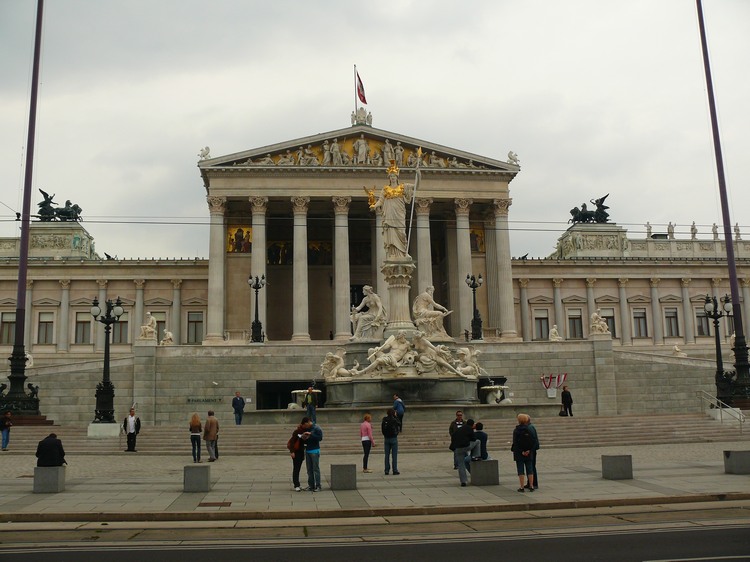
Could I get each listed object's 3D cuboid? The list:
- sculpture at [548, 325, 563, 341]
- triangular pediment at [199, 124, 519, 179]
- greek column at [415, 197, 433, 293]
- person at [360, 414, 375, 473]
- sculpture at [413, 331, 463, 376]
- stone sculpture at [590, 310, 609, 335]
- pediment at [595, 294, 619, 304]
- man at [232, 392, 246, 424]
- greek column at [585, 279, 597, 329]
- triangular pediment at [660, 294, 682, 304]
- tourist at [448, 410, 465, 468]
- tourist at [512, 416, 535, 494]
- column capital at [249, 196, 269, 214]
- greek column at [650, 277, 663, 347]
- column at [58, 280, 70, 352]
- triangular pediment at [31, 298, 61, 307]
[{"bbox_3d":[15.606,4.513,65.352,1.200,1.500,0.950,-2,-10,3],"label":"sculpture"},{"bbox_3d":[-1.098,-10.612,61.646,25.800,3.900,2.500,0,-10,-6],"label":"triangular pediment"},{"bbox_3d":[4.536,-1.206,68.276,1.600,13.142,1.600,0,-10,-5],"label":"greek column"},{"bbox_3d":[-0.215,4.622,21.709,0.380,1.690,0.450,4,-11,-29],"label":"person"},{"bbox_3d":[3.315,3.864,40.337,2.600,2.471,1.400,0,-10,-6],"label":"sculpture"},{"bbox_3d":[15.101,2.724,50.995,1.450,1.750,1.050,0,-10,-6],"label":"stone sculpture"},{"bbox_3d":[21.984,1.728,71.760,2.406,0.908,0.450,0,-10,-6],"label":"pediment"},{"bbox_3d":[-7.212,6.763,40.232,0.620,1.780,0.380,-1,-10,0],"label":"man"},{"bbox_3d":[20.603,2.977,71.524,0.950,6.500,0.950,0,-10,-6],"label":"greek column"},{"bbox_3d":[32.135,1.966,82.371,2.677,0.877,0.450,0,-9,-6],"label":"triangular pediment"},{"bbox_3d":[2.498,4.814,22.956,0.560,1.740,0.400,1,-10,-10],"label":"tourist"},{"bbox_3d":[3.221,3.715,16.436,0.470,1.646,0.420,1,-9,-14],"label":"tourist"},{"bbox_3d":[-10.474,-6.820,68.422,1.620,1.645,1.620,0,-9,-6],"label":"column capital"},{"bbox_3d":[27.005,2.941,72.350,0.950,6.500,0.950,0,-10,-6],"label":"greek column"},{"bbox_3d":[-27.423,3.128,66.890,1.000,6.407,1.000,0,-10,-6],"label":"column"},{"bbox_3d":[-30.862,2.004,71.319,2.620,0.820,0.500,0,-10,-5],"label":"triangular pediment"}]

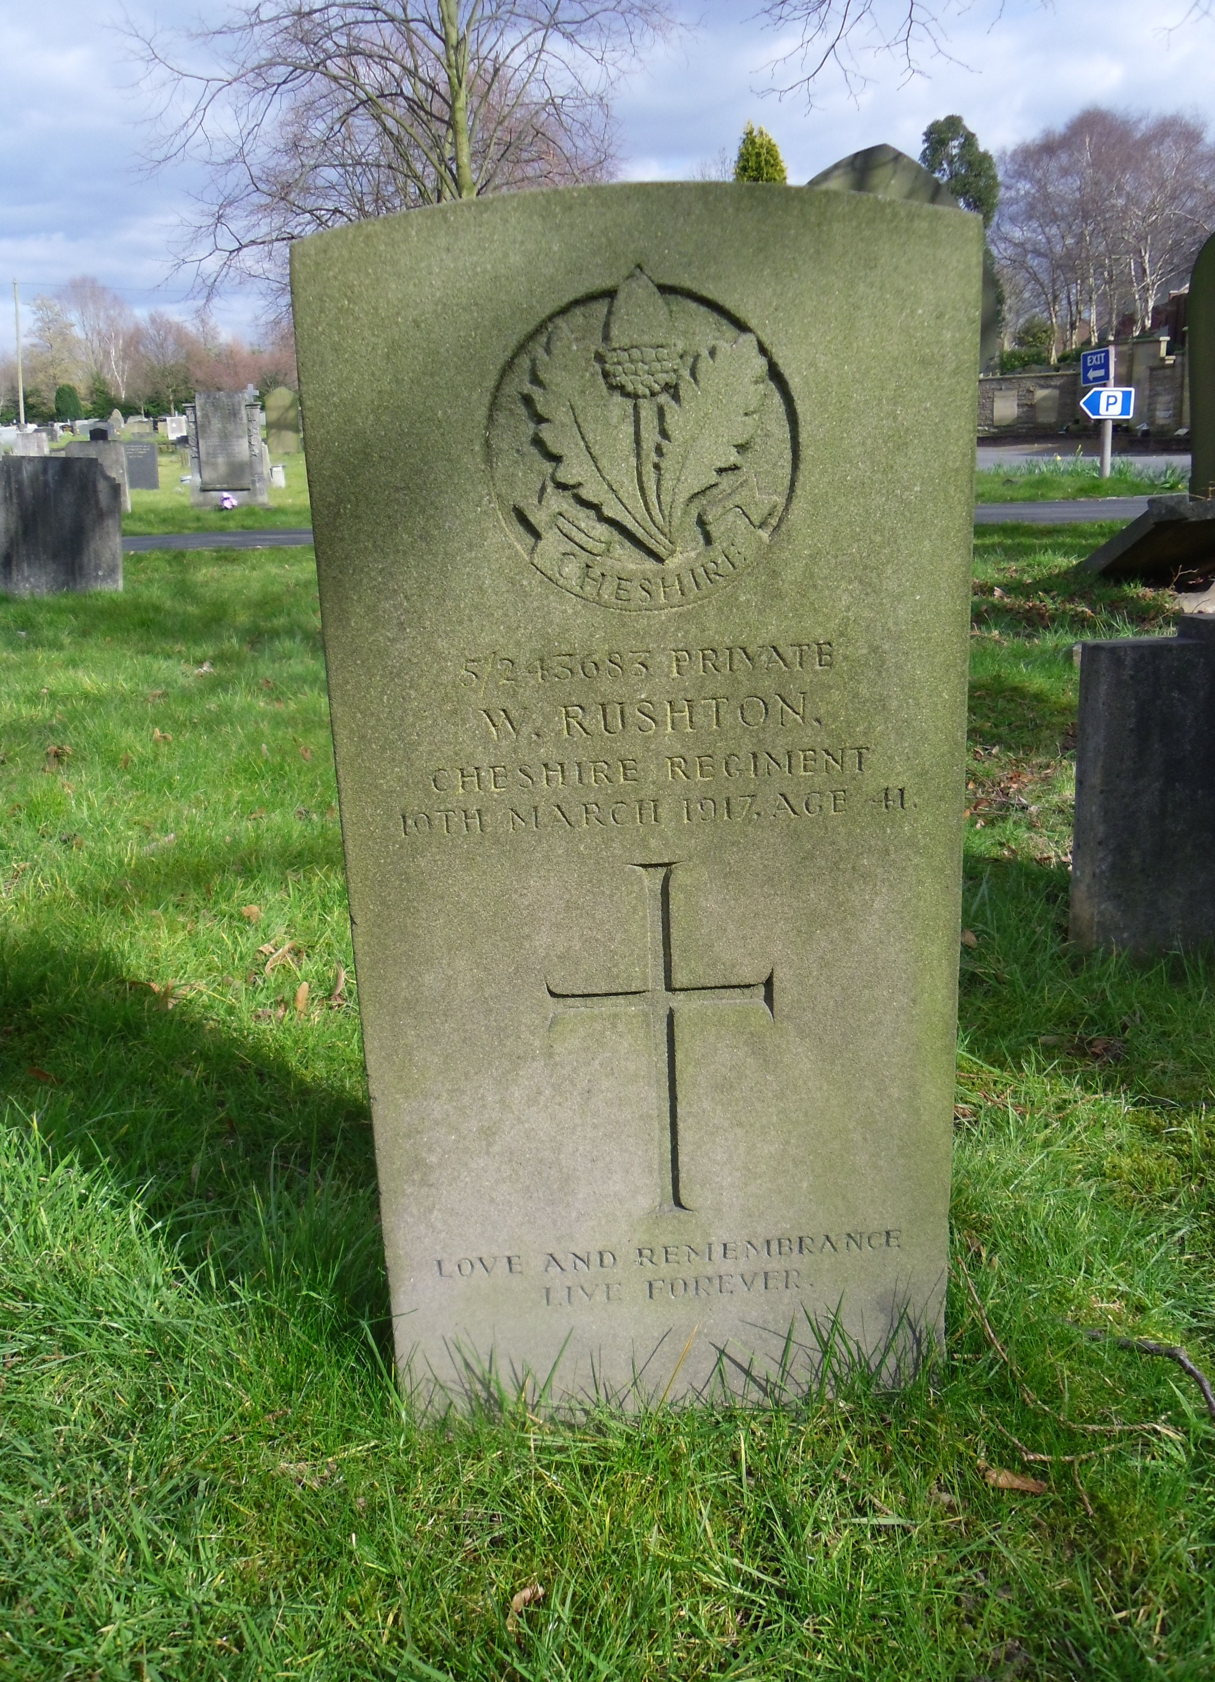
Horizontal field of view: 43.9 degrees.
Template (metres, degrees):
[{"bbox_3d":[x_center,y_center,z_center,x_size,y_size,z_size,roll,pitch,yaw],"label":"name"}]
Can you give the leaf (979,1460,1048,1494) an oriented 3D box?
[{"bbox_3d":[0.256,0.403,0.953,0.052,0.014,0.020,7,17,29],"label":"leaf"}]

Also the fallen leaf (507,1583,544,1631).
[{"bbox_3d":[-0.047,0.439,0.863,0.020,0.016,0.040,9,18,34],"label":"fallen leaf"}]

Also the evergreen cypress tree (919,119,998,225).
[{"bbox_3d":[10.540,-17.764,45.000,2.600,7.300,2.600,-1,15,0],"label":"evergreen cypress tree"}]

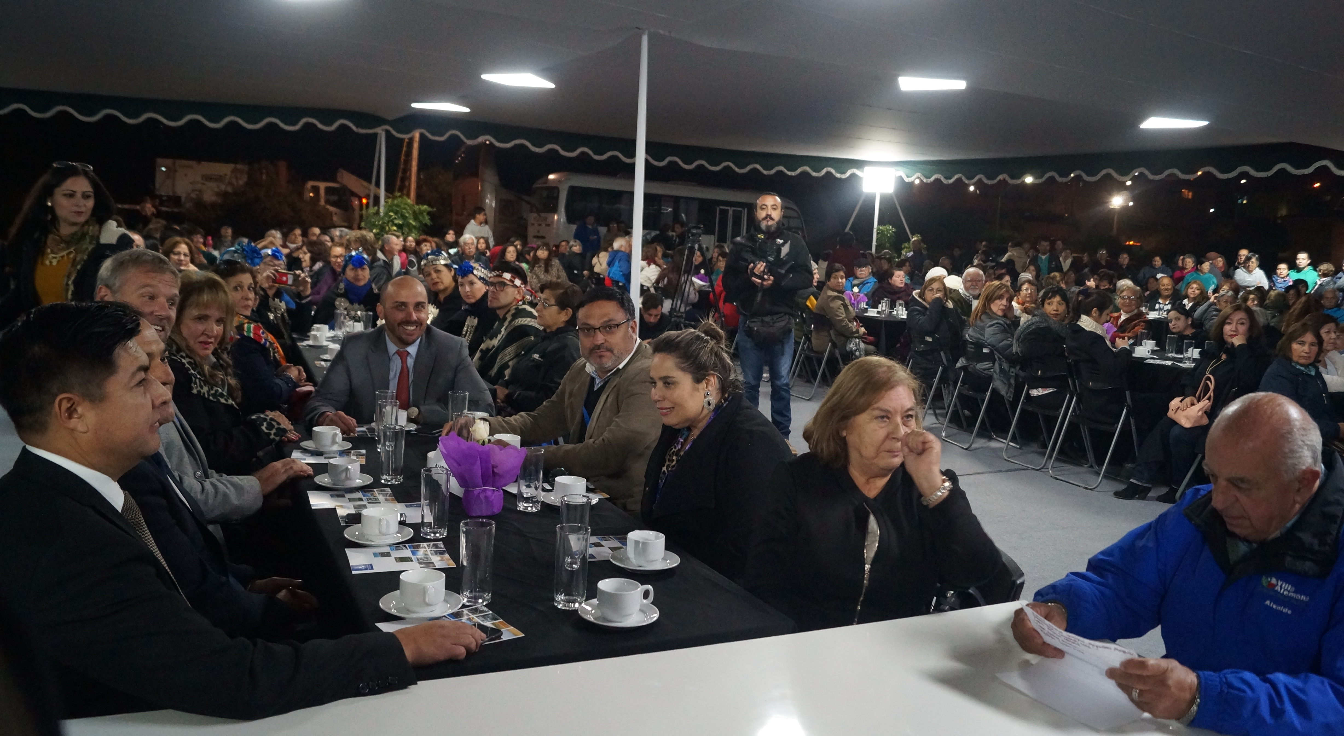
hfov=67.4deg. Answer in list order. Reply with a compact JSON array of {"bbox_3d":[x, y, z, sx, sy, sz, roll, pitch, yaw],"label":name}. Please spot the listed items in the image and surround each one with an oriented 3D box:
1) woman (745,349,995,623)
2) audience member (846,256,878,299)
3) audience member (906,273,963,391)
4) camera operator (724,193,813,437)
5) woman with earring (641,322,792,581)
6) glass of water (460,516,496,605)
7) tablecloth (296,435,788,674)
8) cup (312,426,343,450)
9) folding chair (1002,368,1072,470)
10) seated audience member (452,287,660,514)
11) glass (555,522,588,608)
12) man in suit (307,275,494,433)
[{"bbox_3d":[0.366,0.604,2.083,0.600,1.250,0.780,8,10,32],"label":"woman"},{"bbox_3d":[2.096,-0.621,11.338,0.500,1.252,0.650,4,8,7],"label":"audience member"},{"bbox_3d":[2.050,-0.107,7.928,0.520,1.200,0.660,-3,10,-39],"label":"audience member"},{"bbox_3d":[0.657,-0.313,6.821,0.600,1.730,0.420,4,8,7],"label":"camera operator"},{"bbox_3d":[0.047,0.533,2.451,0.750,1.250,0.530,-1,9,-25],"label":"woman with earring"},{"bbox_3d":[-0.358,0.355,1.849,0.064,0.147,0.064,3,8,0],"label":"glass of water"},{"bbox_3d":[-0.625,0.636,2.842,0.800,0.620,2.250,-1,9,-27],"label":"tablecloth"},{"bbox_3d":[-1.008,0.208,2.960,0.100,0.058,0.080,7,9,26],"label":"cup"},{"bbox_3d":[2.584,0.243,6.844,0.480,0.810,0.450,-1,9,-28],"label":"folding chair"},{"bbox_3d":[-0.359,0.415,3.008,0.840,1.290,0.660,-1,9,-30],"label":"seated audience member"},{"bbox_3d":[-0.184,0.364,1.850,0.064,0.147,0.064,3,8,0],"label":"glass"},{"bbox_3d":[-0.962,0.296,3.645,0.620,1.230,0.750,0,8,-19],"label":"man in suit"}]

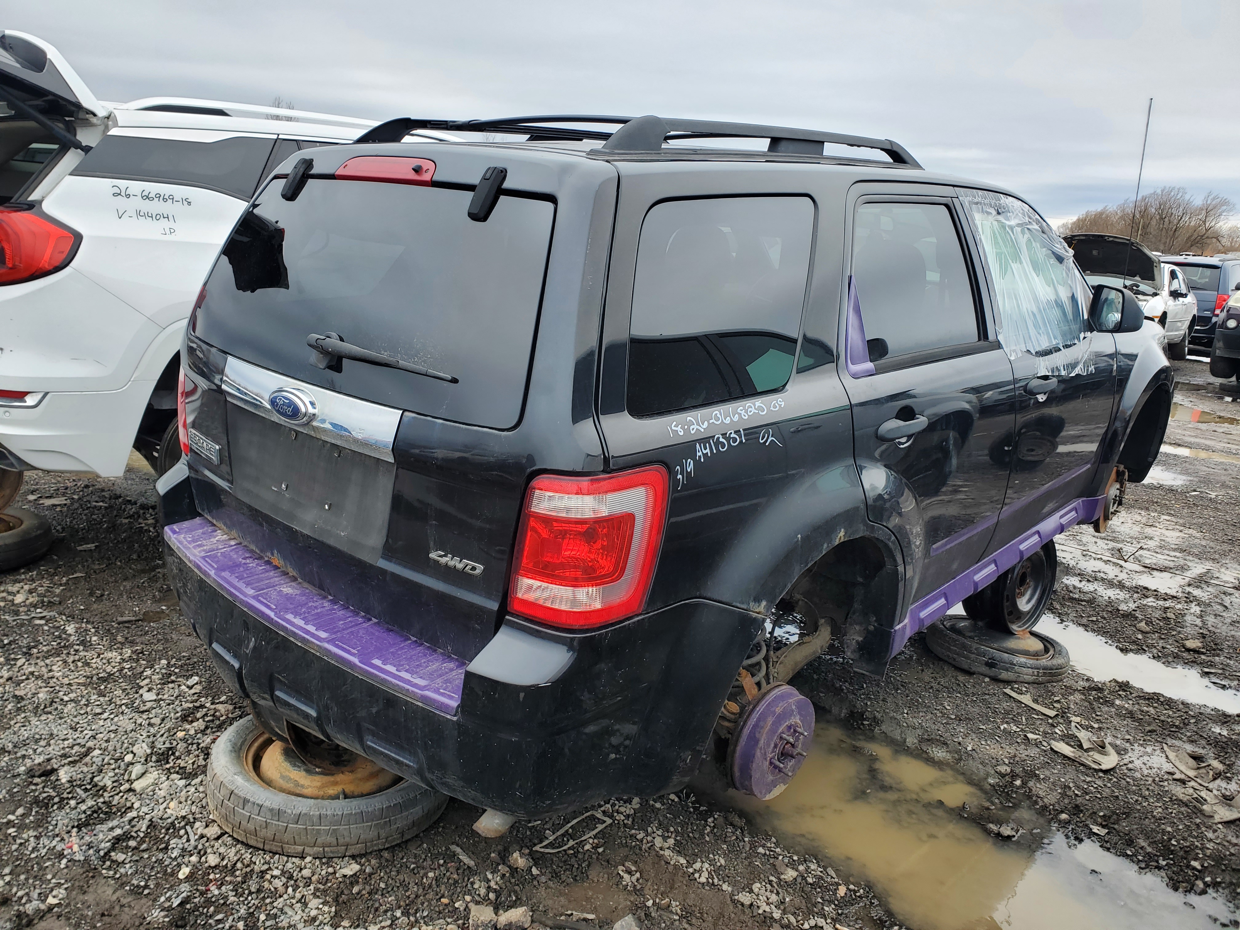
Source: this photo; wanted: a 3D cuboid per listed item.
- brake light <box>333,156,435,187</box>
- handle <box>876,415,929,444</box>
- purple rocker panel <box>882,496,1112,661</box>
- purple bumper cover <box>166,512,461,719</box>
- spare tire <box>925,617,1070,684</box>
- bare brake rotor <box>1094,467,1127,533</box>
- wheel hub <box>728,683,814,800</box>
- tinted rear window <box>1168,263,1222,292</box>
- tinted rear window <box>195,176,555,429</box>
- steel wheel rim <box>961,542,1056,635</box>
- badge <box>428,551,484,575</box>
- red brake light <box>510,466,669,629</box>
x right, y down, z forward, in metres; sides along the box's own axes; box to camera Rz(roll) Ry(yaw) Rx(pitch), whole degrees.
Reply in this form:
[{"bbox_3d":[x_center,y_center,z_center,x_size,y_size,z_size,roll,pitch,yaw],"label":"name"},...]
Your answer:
[{"bbox_3d":[-0.514,-0.641,2.024,0.355,0.065,0.055,17,21,39],"label":"brake light"},{"bbox_3d":[0.676,-0.086,2.225,0.060,0.052,0.210,17,21,39],"label":"handle"},{"bbox_3d":[1.358,0.313,3.244,0.100,0.150,1.850,17,21,39],"label":"purple rocker panel"},{"bbox_3d":[-0.727,0.294,2.046,1.210,0.085,0.130,17,22,39],"label":"purple bumper cover"},{"bbox_3d":[1.462,0.727,3.633,0.535,0.115,0.535,17,20,39],"label":"spare tire"},{"bbox_3d":[2.171,0.158,4.110,0.075,0.302,0.302,17,22,39],"label":"bare brake rotor"},{"bbox_3d":[0.384,0.682,2.266,0.105,0.275,0.275,17,22,39],"label":"wheel hub"},{"bbox_3d":[9.893,-3.264,16.300,1.250,0.470,0.160,16,20,39],"label":"tinted rear window"},{"bbox_3d":[-0.582,-0.401,1.972,1.230,0.445,0.085,17,-4,39],"label":"tinted rear window"},{"bbox_3d":[1.672,0.491,4.002,0.420,0.420,0.200,-7,12,-33],"label":"steel wheel rim"},{"bbox_3d":[-0.295,0.178,1.687,0.120,0.027,0.010,14,14,31],"label":"badge"},{"bbox_3d":[-0.056,0.135,1.604,0.230,0.290,0.175,14,20,33],"label":"red brake light"}]

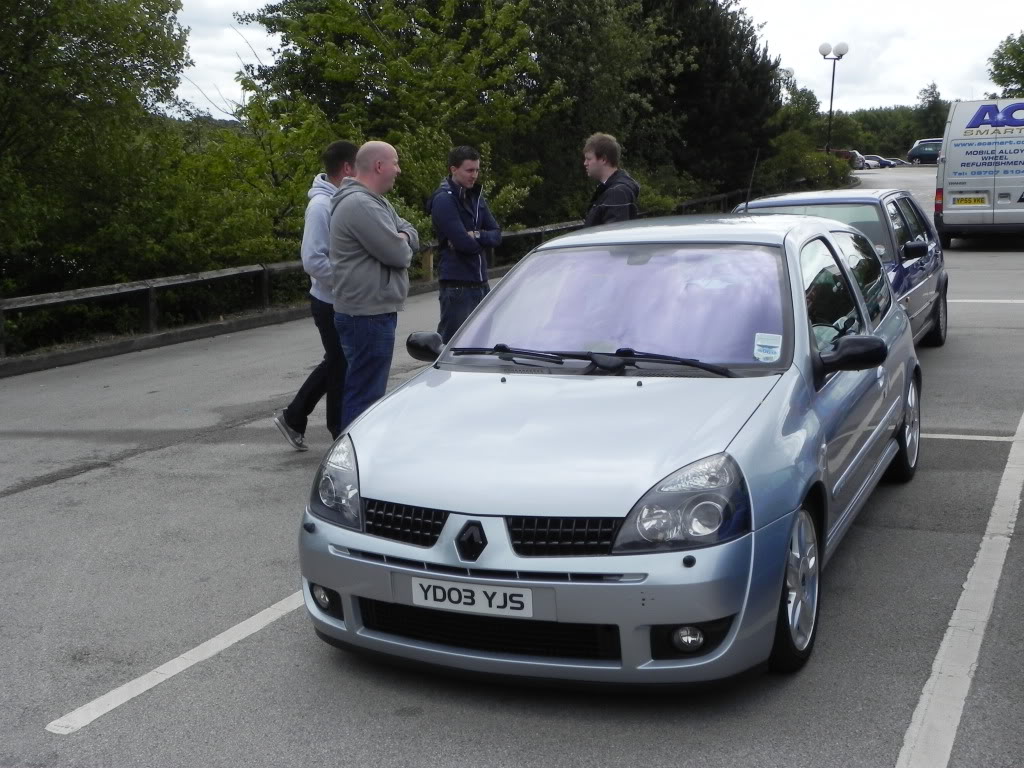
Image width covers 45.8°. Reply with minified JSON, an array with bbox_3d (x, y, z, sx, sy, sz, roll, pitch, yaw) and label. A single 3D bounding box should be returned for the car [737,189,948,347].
[{"bbox_3d":[2.457,-0.830,9.675,1.680,1.400,4.000,2,10,26],"label":"car"}]

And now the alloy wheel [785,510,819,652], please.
[{"bbox_3d":[0.825,0.607,3.779,0.190,0.440,0.440,1,10,25],"label":"alloy wheel"}]

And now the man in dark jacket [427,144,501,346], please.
[{"bbox_3d":[-0.278,-0.543,7.403,0.380,1.780,0.520,7,13,36],"label":"man in dark jacket"}]

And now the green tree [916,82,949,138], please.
[{"bbox_3d":[36.492,-23.073,105.000,3.400,6.200,3.400,-2,10,0],"label":"green tree"}]

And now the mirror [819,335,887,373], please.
[{"bbox_3d":[1.165,-0.108,4.136,0.220,0.125,0.140,2,10,26],"label":"mirror"}]

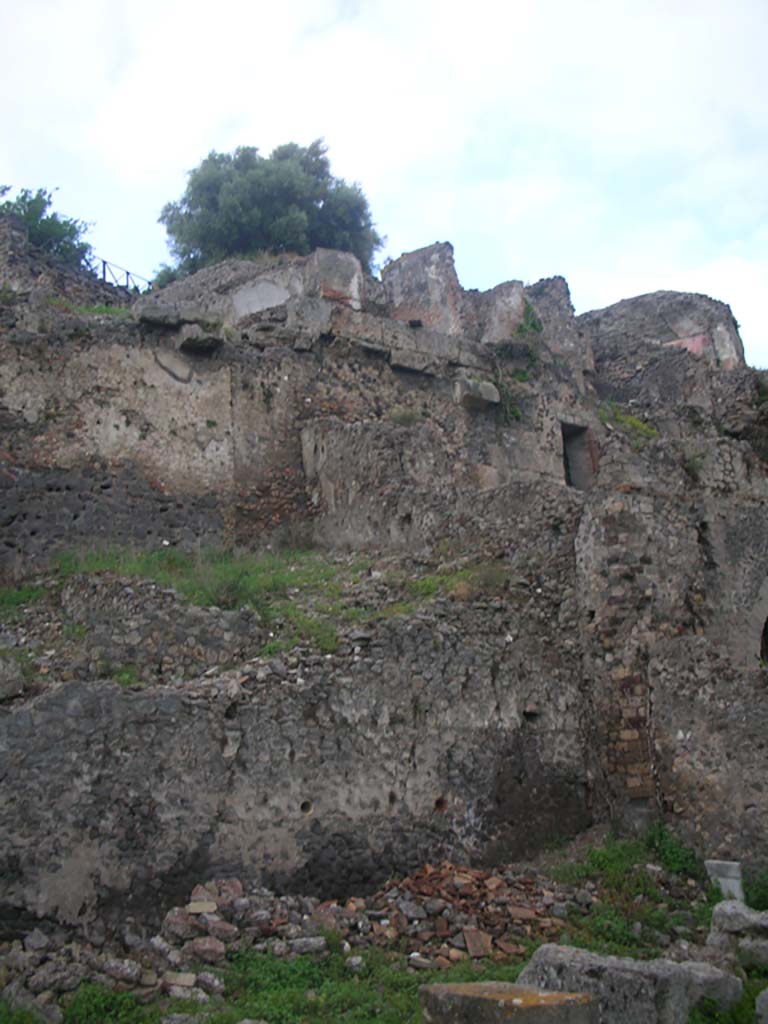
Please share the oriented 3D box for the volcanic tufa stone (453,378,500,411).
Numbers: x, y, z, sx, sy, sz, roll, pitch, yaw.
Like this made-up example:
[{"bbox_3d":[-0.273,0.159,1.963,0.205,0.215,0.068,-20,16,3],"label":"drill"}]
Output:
[{"bbox_3d":[1.766,-2.246,19.795,0.741,0.368,0.500,4,-13,-27],"label":"volcanic tufa stone"}]

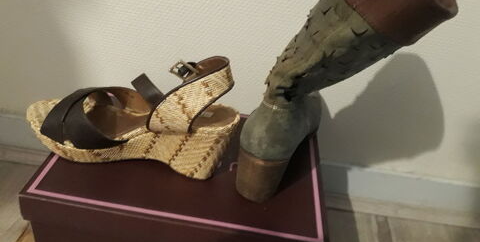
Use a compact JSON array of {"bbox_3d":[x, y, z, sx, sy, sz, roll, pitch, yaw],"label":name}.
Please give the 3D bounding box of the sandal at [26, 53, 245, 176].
[{"bbox_3d":[-0.123,-0.021,0.418,0.251,0.131,0.090,11,34,2],"label":"sandal"}]

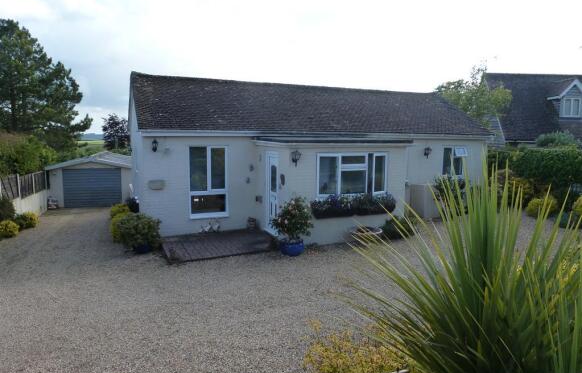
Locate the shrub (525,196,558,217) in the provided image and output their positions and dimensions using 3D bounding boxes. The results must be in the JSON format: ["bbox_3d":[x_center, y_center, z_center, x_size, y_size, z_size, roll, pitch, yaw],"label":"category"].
[{"bbox_3d":[8.660,0.706,13.900,1.000,0.720,0.950,-3,7,-24],"label":"shrub"}]

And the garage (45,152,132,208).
[{"bbox_3d":[-10.933,-0.561,23.445,4.200,2.500,6.300,-2,7,-16],"label":"garage"}]

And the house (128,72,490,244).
[{"bbox_3d":[1.037,-1.305,13.835,11.900,4.500,7.940,-3,7,-24],"label":"house"}]

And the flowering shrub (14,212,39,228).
[{"bbox_3d":[-8.321,1.070,12.700,0.720,0.500,0.660,-3,7,-24],"label":"flowering shrub"}]

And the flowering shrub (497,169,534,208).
[{"bbox_3d":[8.675,0.077,15.600,1.350,1.450,1.300,-3,7,-24],"label":"flowering shrub"}]

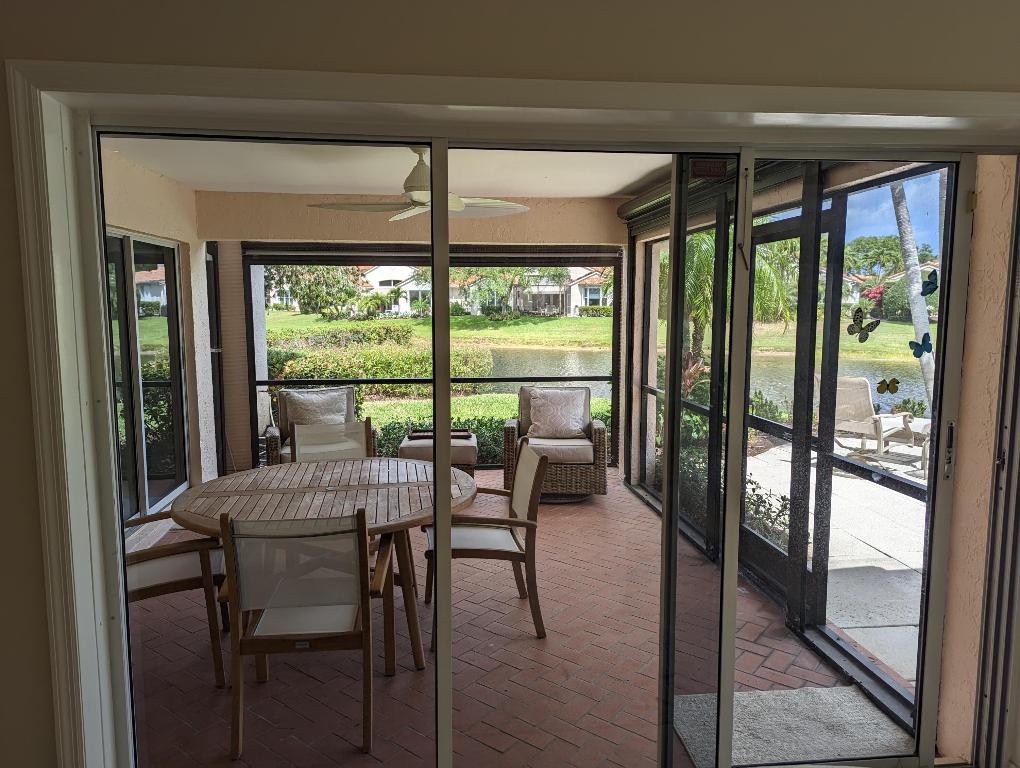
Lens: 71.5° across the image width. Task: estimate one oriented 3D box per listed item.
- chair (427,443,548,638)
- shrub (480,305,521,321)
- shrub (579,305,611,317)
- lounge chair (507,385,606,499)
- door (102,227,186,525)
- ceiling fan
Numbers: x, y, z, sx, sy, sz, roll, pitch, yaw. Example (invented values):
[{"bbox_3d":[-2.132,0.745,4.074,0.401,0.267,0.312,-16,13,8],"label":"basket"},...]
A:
[{"bbox_3d":[-0.147,0.773,3.624,0.600,0.905,0.580,-1,6,-10],"label":"chair"},{"bbox_3d":[-0.845,-6.360,63.000,3.600,1.400,2.000,0,6,-1],"label":"shrub"},{"bbox_3d":[8.136,-6.906,67.000,3.400,1.100,1.300,1,6,7],"label":"shrub"},{"bbox_3d":[0.396,0.503,6.126,0.820,0.900,0.860,1,6,6],"label":"lounge chair"},{"bbox_3d":[-2.888,-0.052,5.501,0.120,2.140,1.830,-1,6,-6],"label":"door"},{"bbox_3d":[-0.593,-1.307,4.347,1.450,0.480,1.450,-1,6,-6],"label":"ceiling fan"}]

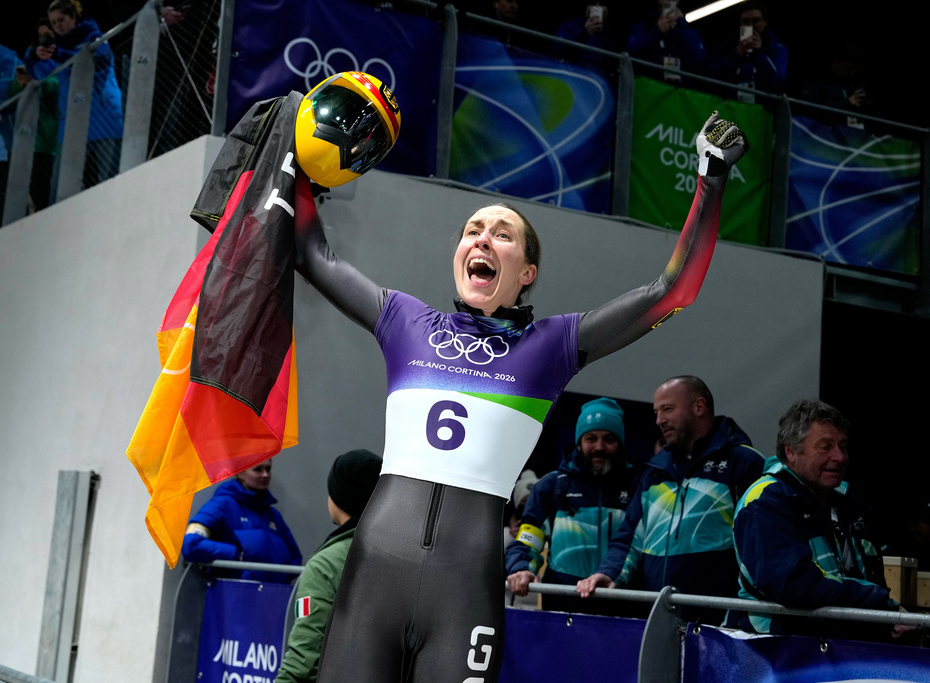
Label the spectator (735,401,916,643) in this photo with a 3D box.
[{"bbox_3d":[0.977,1.006,4.660,0.470,1.720,0.540,-5,-13,43],"label":"spectator"}]

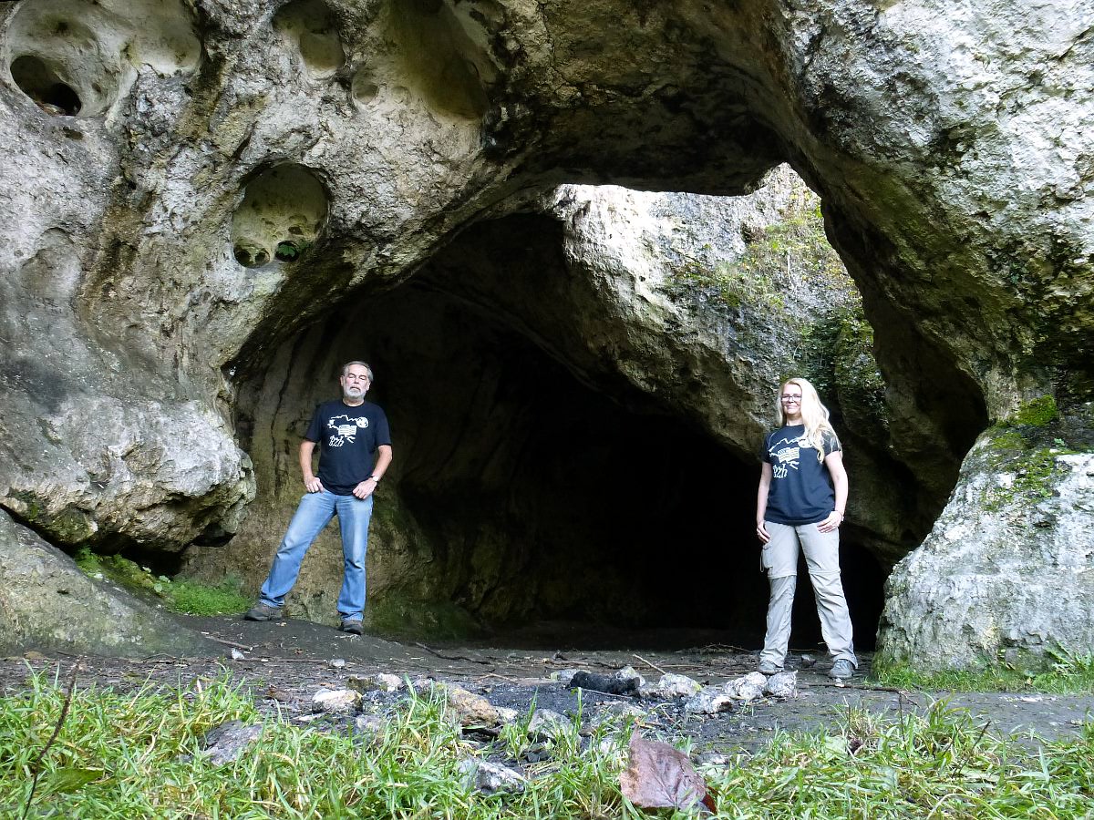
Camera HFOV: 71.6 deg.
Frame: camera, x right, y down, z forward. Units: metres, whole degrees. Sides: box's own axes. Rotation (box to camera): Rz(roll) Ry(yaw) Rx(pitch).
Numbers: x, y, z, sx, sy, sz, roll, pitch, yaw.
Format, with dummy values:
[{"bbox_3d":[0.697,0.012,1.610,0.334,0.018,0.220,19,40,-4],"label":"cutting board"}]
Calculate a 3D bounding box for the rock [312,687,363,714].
[{"bbox_3d":[-0.879,1.224,3.191,0.193,0.097,0.144,0,-12,0],"label":"rock"}]

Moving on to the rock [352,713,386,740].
[{"bbox_3d":[-0.631,1.128,2.701,0.111,0.083,0.089,0,-12,0],"label":"rock"}]

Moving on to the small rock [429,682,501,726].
[{"bbox_3d":[-0.319,1.157,2.989,0.275,0.146,0.206,0,-12,0],"label":"small rock"}]

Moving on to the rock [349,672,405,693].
[{"bbox_3d":[-0.841,1.352,3.757,0.261,0.084,0.157,0,-12,0],"label":"rock"}]

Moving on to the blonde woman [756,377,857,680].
[{"bbox_3d":[1.492,0.669,4.408,0.520,1.670,0.360,-7,-14,29],"label":"blonde woman"}]

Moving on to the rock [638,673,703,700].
[{"bbox_3d":[0.578,1.298,3.561,0.282,0.108,0.197,0,-12,0],"label":"rock"}]

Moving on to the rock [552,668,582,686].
[{"bbox_3d":[0.116,1.392,3.955,0.169,0.087,0.127,0,-12,0],"label":"rock"}]

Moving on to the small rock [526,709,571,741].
[{"bbox_3d":[0.005,1.121,2.711,0.148,0.099,0.118,0,-12,0],"label":"small rock"}]

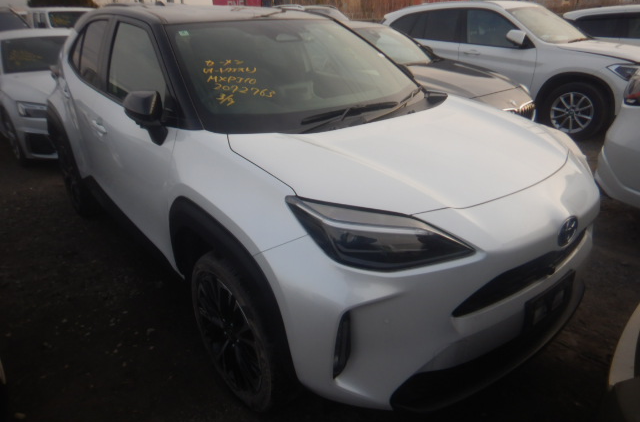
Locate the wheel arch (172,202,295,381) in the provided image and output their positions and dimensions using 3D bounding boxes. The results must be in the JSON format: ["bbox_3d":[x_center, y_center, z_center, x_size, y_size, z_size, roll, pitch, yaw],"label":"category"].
[{"bbox_3d":[-0.358,0.242,1.703,0.130,0.510,0.870,-19,28,-35],"label":"wheel arch"}]

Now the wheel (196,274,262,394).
[{"bbox_3d":[-0.305,0.460,1.792,0.160,0.480,0.480,-19,28,-35],"label":"wheel"}]

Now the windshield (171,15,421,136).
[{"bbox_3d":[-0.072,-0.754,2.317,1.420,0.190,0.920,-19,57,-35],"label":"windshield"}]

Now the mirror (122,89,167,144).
[{"bbox_3d":[-0.708,-0.377,1.791,0.185,0.210,0.145,-19,28,-35],"label":"mirror"}]

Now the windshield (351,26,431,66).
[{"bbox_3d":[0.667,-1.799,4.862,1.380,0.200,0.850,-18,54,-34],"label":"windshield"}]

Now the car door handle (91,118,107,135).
[{"bbox_3d":[-1.254,-0.477,2.518,0.055,0.050,0.220,-19,28,-35],"label":"car door handle"}]

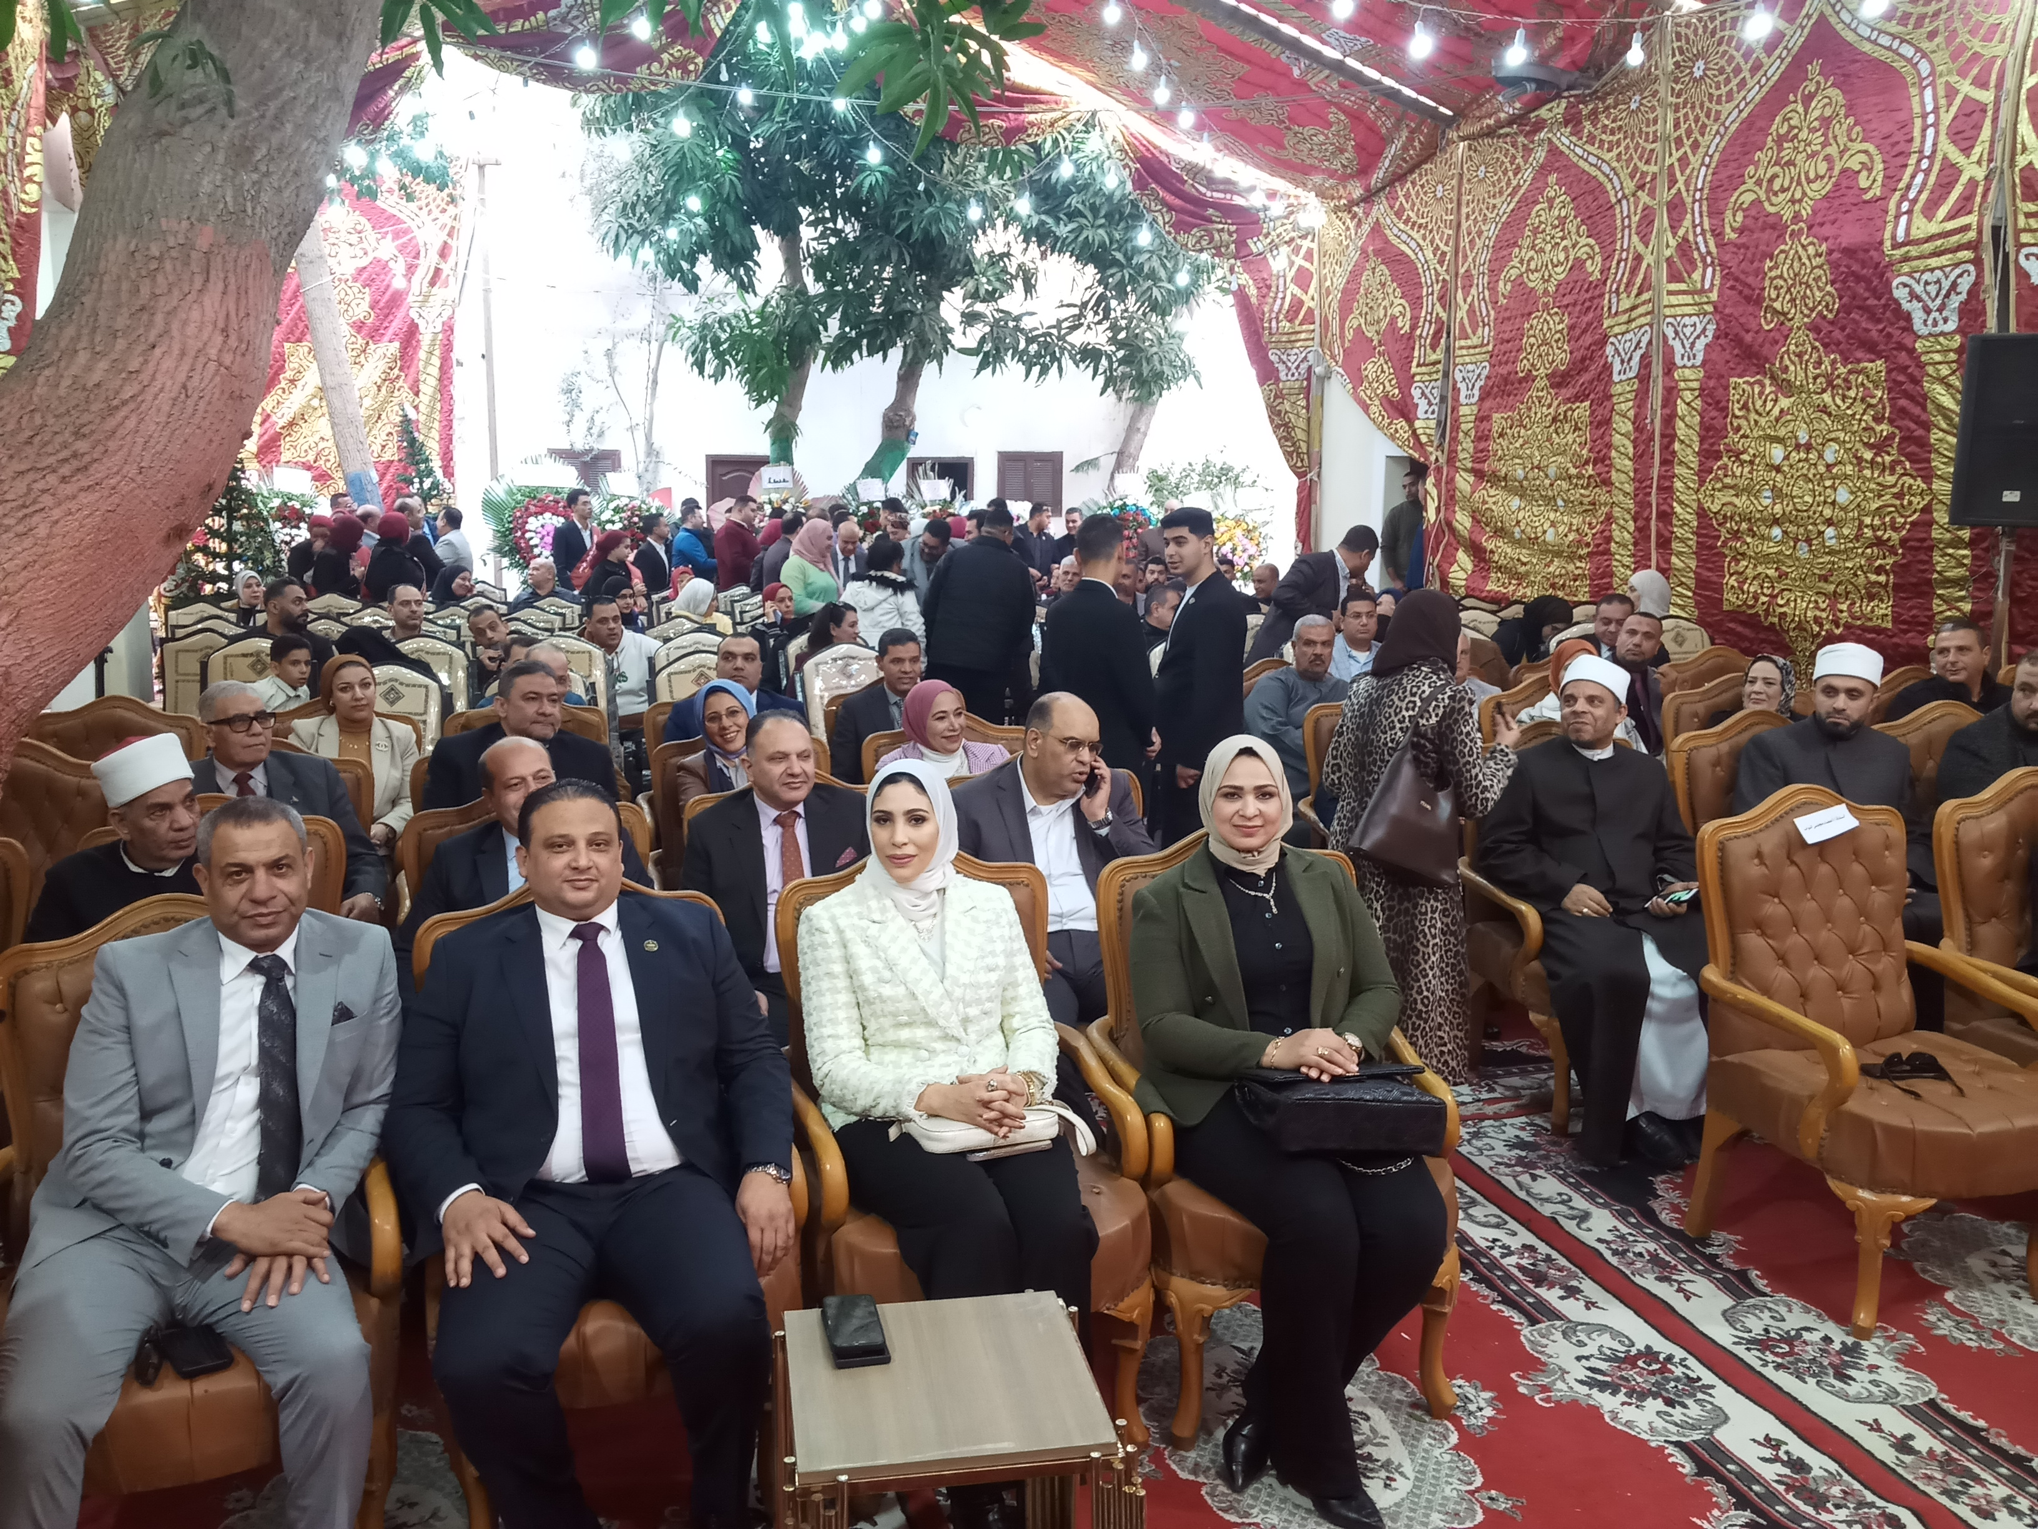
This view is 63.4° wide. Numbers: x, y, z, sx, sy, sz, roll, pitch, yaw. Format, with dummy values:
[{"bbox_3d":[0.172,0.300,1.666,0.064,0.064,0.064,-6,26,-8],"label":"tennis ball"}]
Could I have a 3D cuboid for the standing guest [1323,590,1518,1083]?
[{"bbox_3d":[1.228,0.242,5.062,0.500,1.538,0.430,5,11,29],"label":"standing guest"}]

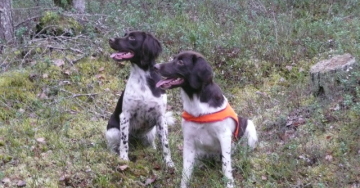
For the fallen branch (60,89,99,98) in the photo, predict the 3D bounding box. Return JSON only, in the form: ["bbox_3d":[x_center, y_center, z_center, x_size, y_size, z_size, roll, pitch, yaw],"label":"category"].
[{"bbox_3d":[-0.700,-0.003,6.483,0.280,0.040,0.080,0,12,0],"label":"fallen branch"}]

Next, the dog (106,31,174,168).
[{"bbox_3d":[-0.195,-0.022,5.065,0.360,0.690,0.600,-4,13,-18],"label":"dog"}]

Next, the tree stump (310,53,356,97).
[{"bbox_3d":[1.090,-0.147,6.625,0.320,0.260,0.320,0,12,0],"label":"tree stump"}]

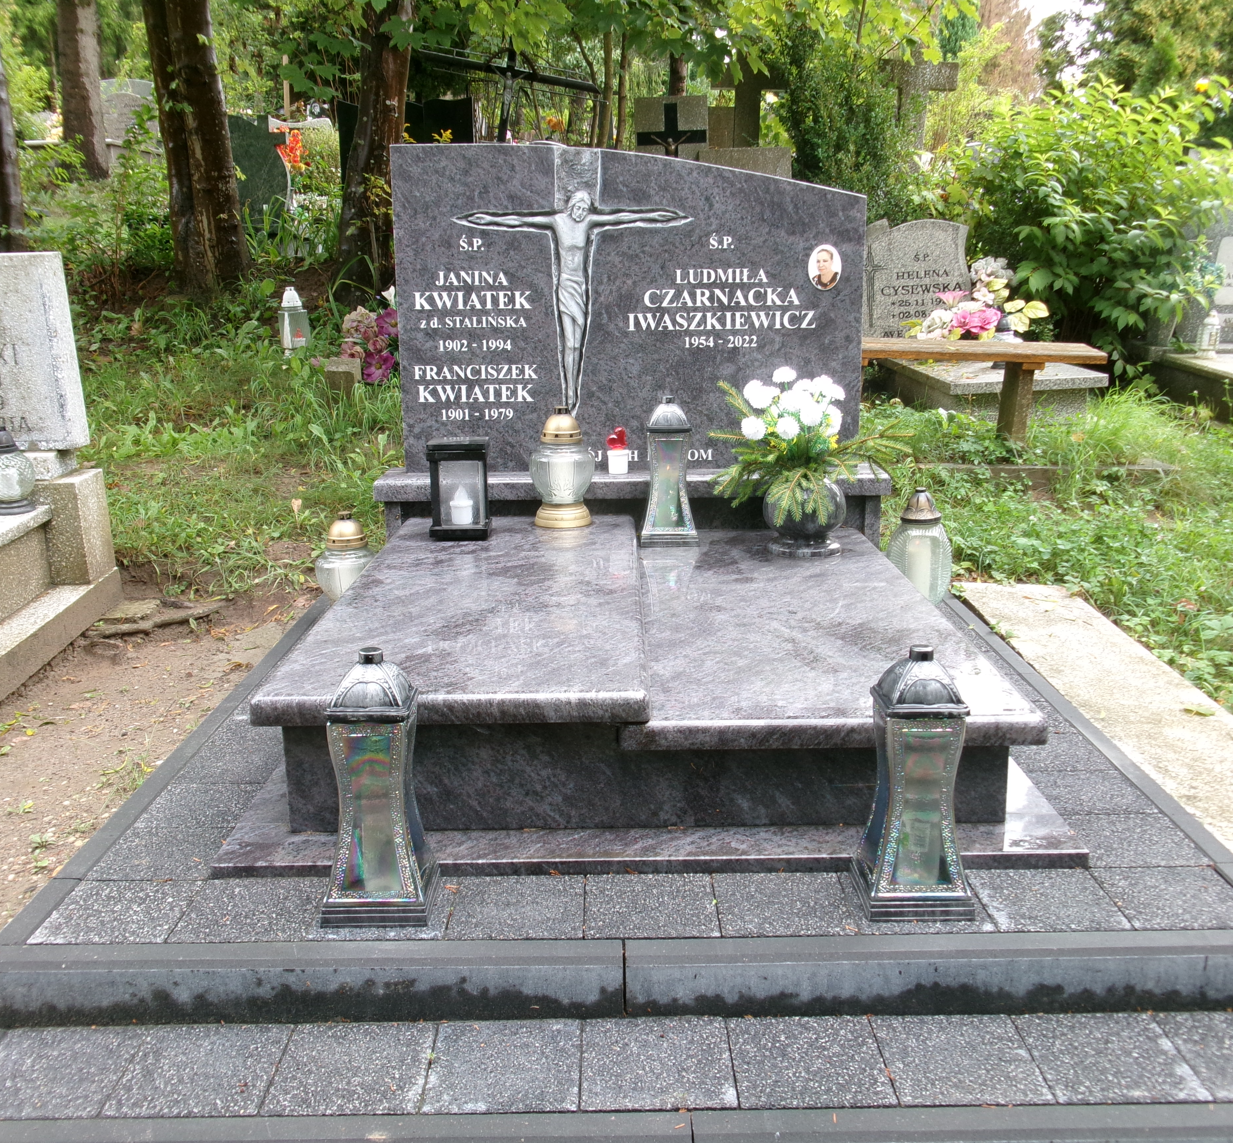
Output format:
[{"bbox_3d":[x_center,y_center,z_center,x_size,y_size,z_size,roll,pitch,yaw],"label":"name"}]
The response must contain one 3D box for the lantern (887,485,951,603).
[{"bbox_3d":[0.876,-0.070,3.564,0.191,0.339,0.191,-1,12,0],"label":"lantern"}]

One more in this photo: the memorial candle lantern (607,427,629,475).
[{"bbox_3d":[0.004,-0.354,3.597,0.064,0.132,0.064,-1,13,0],"label":"memorial candle lantern"}]

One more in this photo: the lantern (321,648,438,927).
[{"bbox_3d":[-0.368,0.318,1.887,0.159,0.410,0.159,-1,13,0],"label":"lantern"}]

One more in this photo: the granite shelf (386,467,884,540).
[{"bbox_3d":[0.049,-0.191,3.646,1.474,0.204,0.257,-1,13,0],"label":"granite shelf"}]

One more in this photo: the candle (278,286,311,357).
[{"bbox_3d":[-1.357,-1.047,5.200,0.131,0.296,0.131,-1,12,0],"label":"candle"}]

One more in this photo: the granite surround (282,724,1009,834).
[{"bbox_3d":[0.047,0.173,2.775,1.212,0.200,1.450,-1,13,0],"label":"granite surround"}]

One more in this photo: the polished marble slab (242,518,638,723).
[{"bbox_3d":[-0.275,0.054,2.721,0.642,0.050,1.500,-1,13,0],"label":"polished marble slab"}]

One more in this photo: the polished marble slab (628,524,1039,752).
[{"bbox_3d":[0.357,0.085,2.818,0.704,0.051,1.591,-1,13,0],"label":"polished marble slab"}]

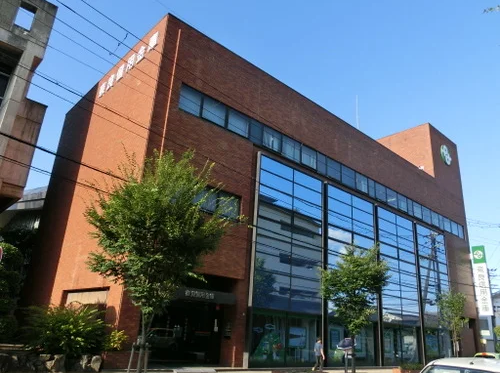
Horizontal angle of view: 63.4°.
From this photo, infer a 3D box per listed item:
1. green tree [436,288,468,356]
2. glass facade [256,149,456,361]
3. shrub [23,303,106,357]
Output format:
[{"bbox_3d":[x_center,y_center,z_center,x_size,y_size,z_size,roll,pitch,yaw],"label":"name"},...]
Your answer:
[{"bbox_3d":[14.104,9.863,27.771,2.200,5.350,2.200,20,-25,-39],"label":"green tree"},{"bbox_3d":[8.996,6.628,28.767,23.900,11.250,0.450,20,-25,-39],"label":"glass facade"},{"bbox_3d":[-7.134,5.535,15.449,2.900,2.100,2.600,20,-25,-39],"label":"shrub"}]

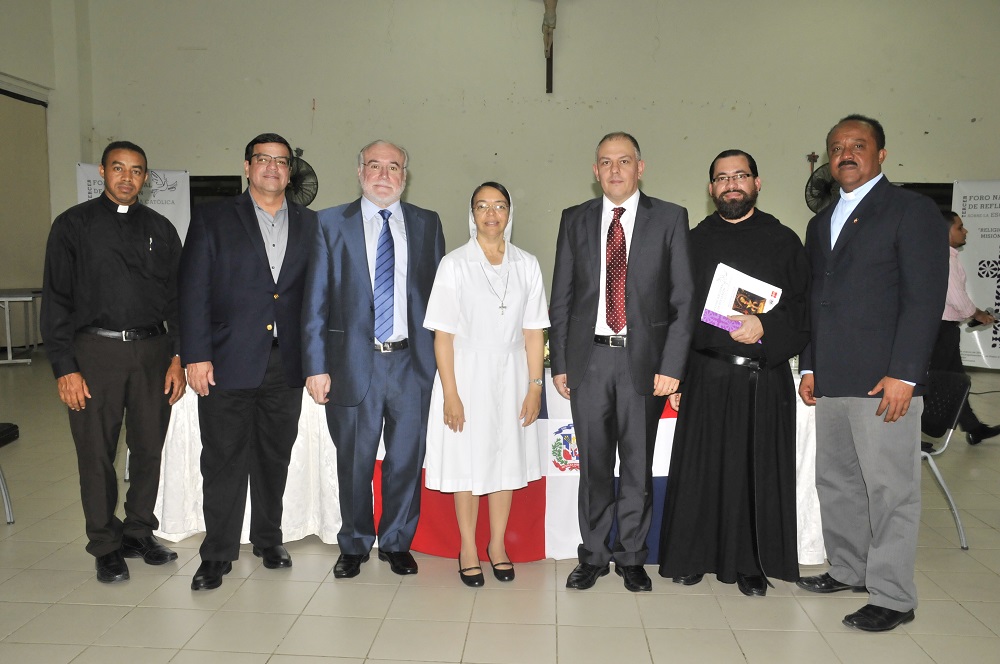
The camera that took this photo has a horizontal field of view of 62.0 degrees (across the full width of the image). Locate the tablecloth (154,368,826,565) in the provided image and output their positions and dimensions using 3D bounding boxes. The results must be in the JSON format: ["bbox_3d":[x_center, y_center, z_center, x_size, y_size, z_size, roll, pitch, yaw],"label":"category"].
[{"bbox_3d":[-0.058,0.545,3.784,2.820,0.740,0.600,1,5,3],"label":"tablecloth"}]

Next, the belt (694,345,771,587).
[{"bbox_3d":[0.928,0.502,3.252,0.400,0.920,0.280,2,5,17],"label":"belt"}]

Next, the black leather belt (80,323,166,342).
[{"bbox_3d":[-1.494,0.008,3.286,0.360,0.062,0.255,-2,6,-30],"label":"black leather belt"}]

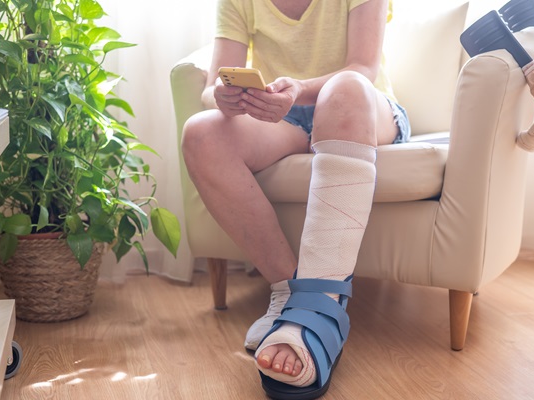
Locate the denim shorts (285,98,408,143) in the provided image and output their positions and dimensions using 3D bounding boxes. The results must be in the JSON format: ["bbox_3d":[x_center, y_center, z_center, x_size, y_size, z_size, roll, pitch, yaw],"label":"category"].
[{"bbox_3d":[0.137,-0.238,1.946,0.385,0.205,0.300,3,9,18],"label":"denim shorts"}]

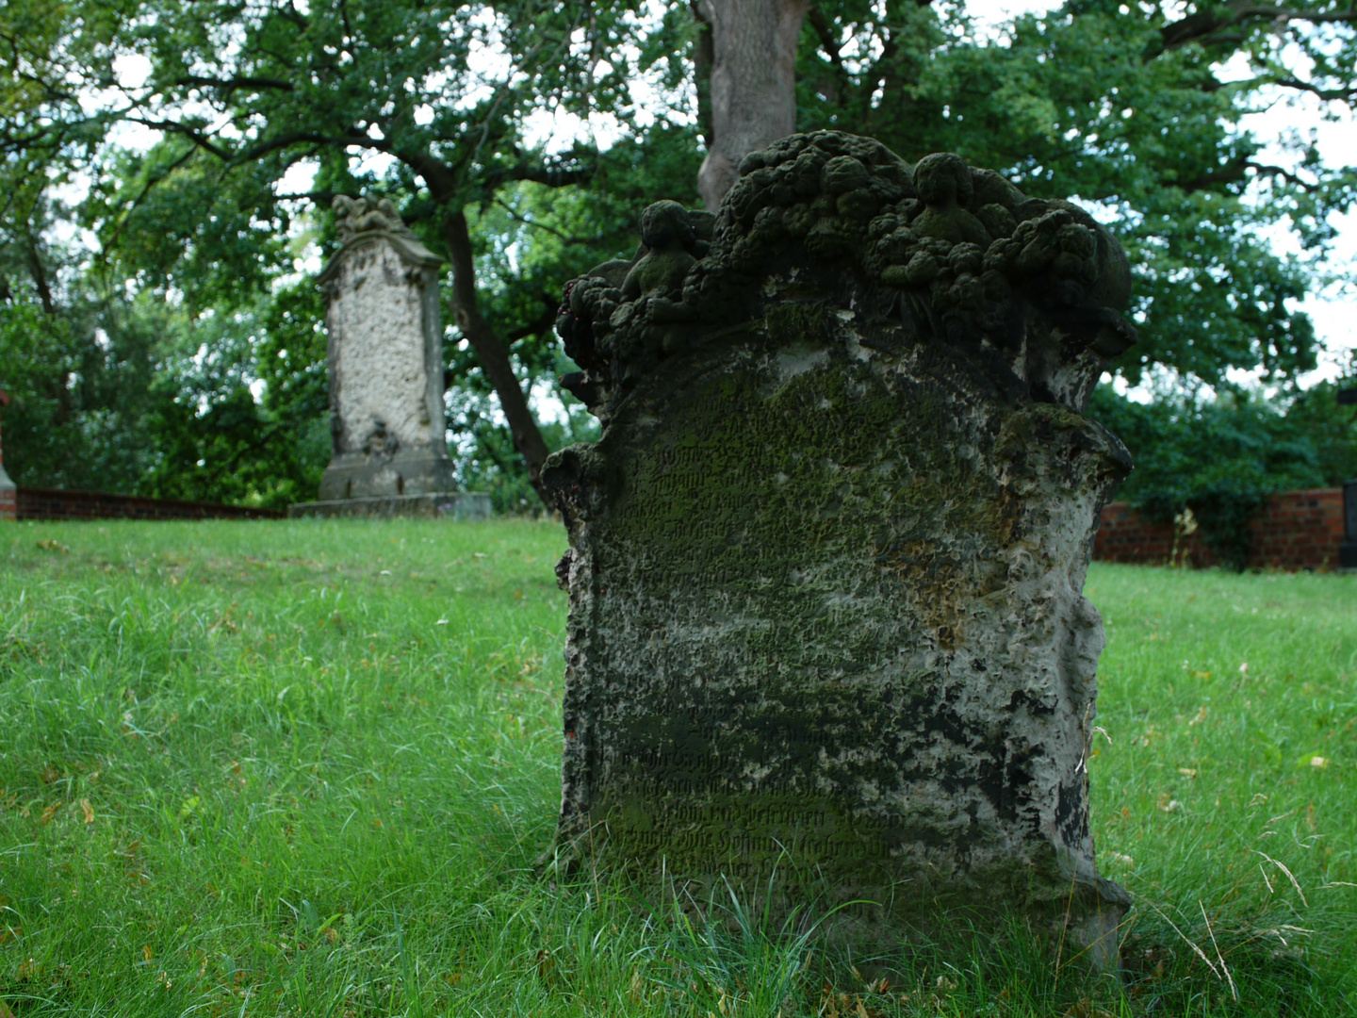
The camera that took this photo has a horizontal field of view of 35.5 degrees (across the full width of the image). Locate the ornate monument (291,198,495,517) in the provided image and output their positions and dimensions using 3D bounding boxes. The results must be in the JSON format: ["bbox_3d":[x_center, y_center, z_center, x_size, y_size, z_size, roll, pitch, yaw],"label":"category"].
[{"bbox_3d":[-1.912,-0.968,13.700,1.186,2.128,0.578,-3,-1,31],"label":"ornate monument"}]

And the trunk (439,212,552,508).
[{"bbox_3d":[-1.751,-1.446,21.000,1.120,3.040,0.420,-1,-1,0],"label":"trunk"}]

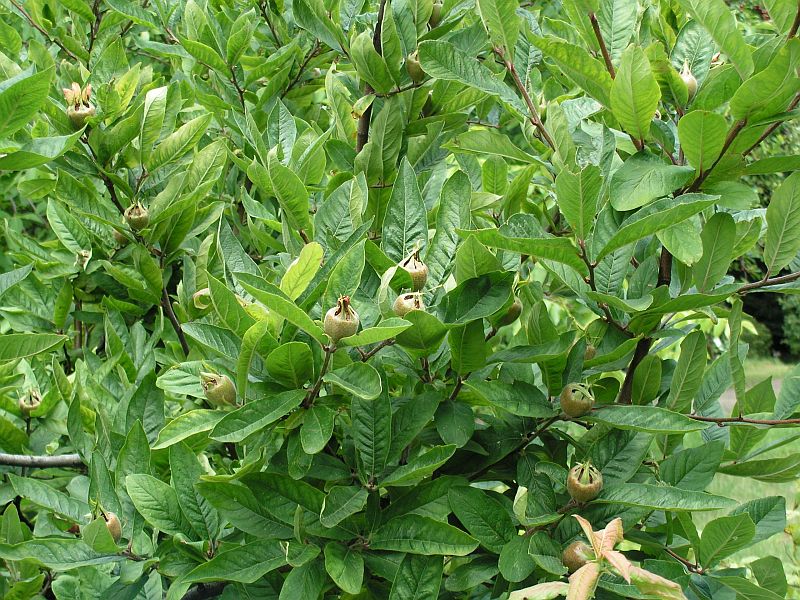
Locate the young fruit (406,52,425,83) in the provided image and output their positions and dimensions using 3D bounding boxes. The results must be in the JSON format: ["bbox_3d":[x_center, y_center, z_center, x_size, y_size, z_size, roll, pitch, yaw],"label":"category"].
[{"bbox_3d":[0.019,-0.281,1.900,0.025,0.036,0.025,-5,9,0],"label":"young fruit"}]

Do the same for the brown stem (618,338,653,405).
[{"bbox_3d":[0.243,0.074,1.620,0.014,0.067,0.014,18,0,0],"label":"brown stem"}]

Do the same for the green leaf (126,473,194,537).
[{"bbox_3d":[-0.207,0.181,1.380,0.094,0.040,0.015,42,-26,-15],"label":"green leaf"}]

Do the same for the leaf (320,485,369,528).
[{"bbox_3d":[-0.051,0.187,1.430,0.056,0.012,0.028,-35,49,-27],"label":"leaf"}]

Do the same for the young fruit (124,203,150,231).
[{"bbox_3d":[-0.267,-0.085,1.600,0.025,0.030,0.025,1,14,0],"label":"young fruit"}]

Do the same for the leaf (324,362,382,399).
[{"bbox_3d":[-0.038,0.065,1.270,0.054,0.015,0.032,14,50,24],"label":"leaf"}]

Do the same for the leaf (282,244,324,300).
[{"bbox_3d":[-0.094,-0.028,1.520,0.028,0.062,0.011,25,12,0],"label":"leaf"}]

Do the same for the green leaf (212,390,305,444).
[{"bbox_3d":[-0.128,0.104,1.410,0.102,0.014,0.036,-26,43,-19],"label":"green leaf"}]

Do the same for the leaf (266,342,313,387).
[{"bbox_3d":[-0.091,0.055,1.310,0.040,0.043,0.014,-13,18,-2],"label":"leaf"}]

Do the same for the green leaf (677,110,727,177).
[{"bbox_3d":[0.267,-0.138,1.380,0.044,0.070,0.013,1,36,-1],"label":"green leaf"}]

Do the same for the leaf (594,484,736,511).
[{"bbox_3d":[0.239,0.178,1.420,0.127,0.012,0.030,4,30,6],"label":"leaf"}]

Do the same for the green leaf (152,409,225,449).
[{"bbox_3d":[-0.189,0.117,1.460,0.098,0.014,0.036,-18,44,-30],"label":"green leaf"}]

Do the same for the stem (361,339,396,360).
[{"bbox_3d":[-0.021,0.048,1.520,0.036,0.007,0.007,-31,0,-6],"label":"stem"}]

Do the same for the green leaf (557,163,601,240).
[{"bbox_3d":[0.174,-0.095,1.520,0.043,0.072,0.018,-3,-6,0],"label":"green leaf"}]

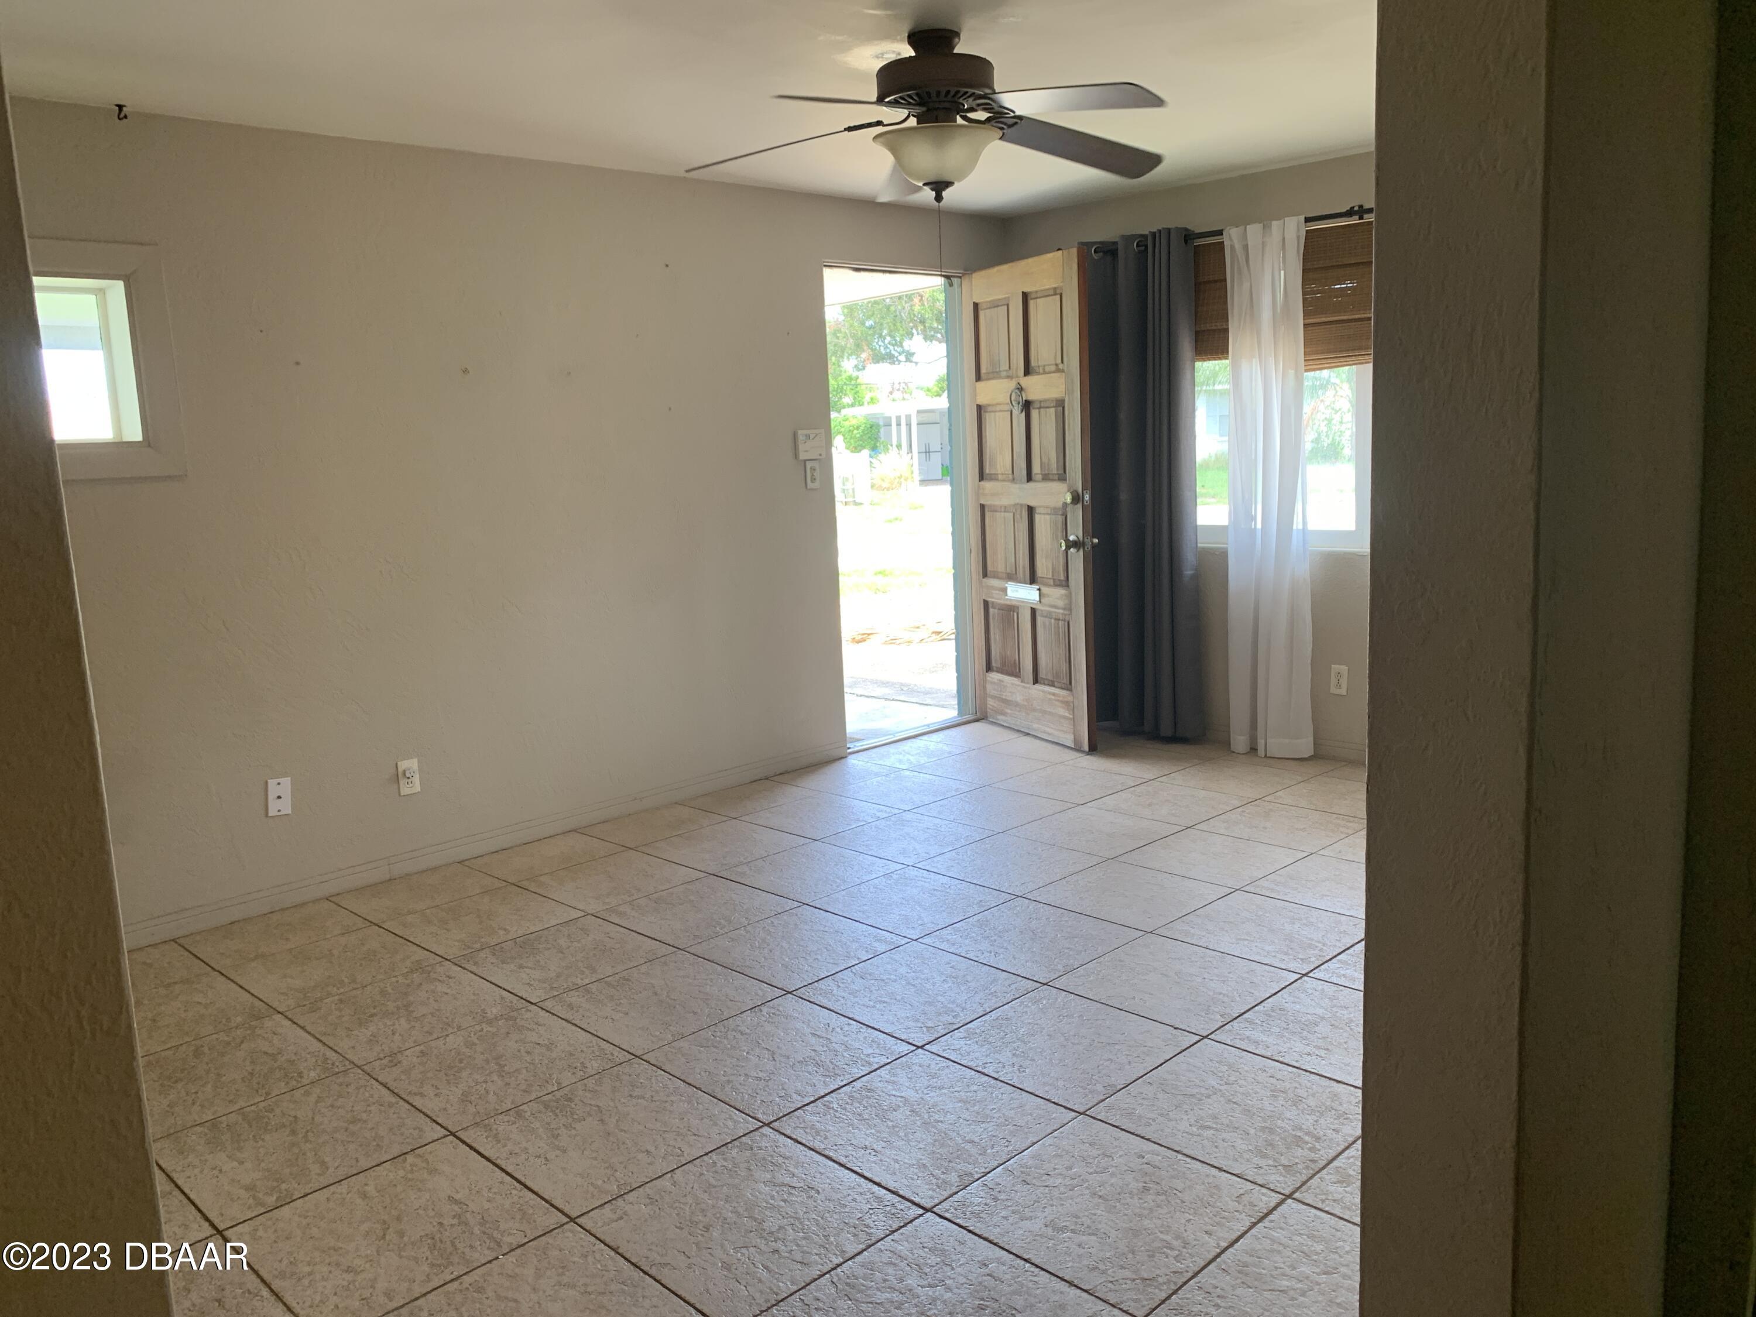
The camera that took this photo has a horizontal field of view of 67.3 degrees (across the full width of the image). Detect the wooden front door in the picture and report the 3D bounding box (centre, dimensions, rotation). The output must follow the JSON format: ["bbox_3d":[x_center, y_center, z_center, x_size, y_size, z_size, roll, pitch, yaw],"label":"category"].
[{"bbox_3d":[0.670,-0.689,5.887,0.045,2.086,0.869,-7,10,-28],"label":"wooden front door"}]

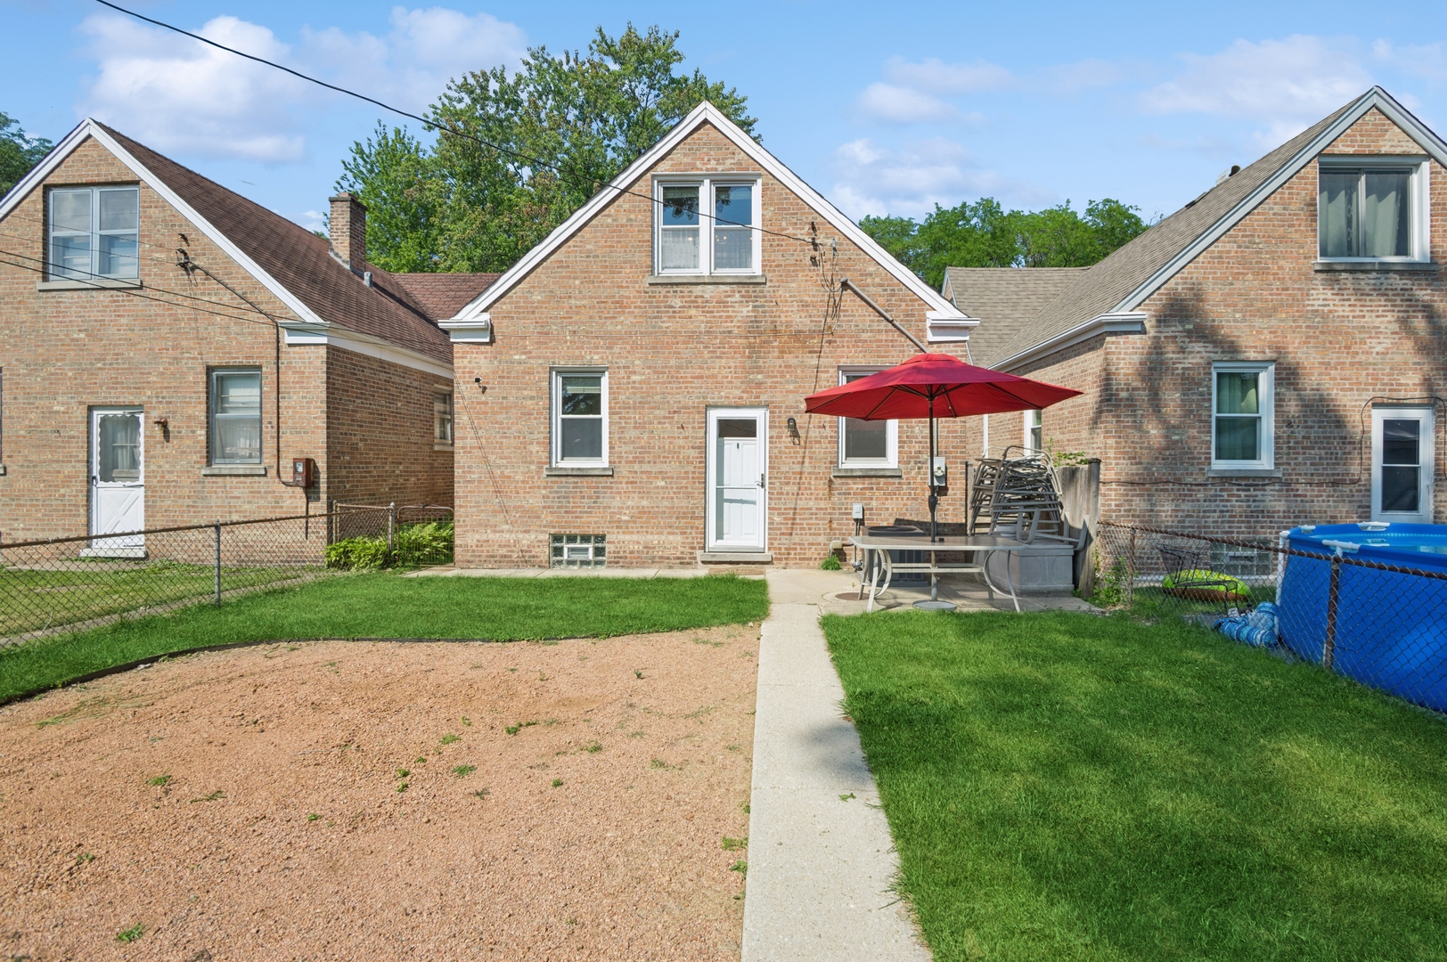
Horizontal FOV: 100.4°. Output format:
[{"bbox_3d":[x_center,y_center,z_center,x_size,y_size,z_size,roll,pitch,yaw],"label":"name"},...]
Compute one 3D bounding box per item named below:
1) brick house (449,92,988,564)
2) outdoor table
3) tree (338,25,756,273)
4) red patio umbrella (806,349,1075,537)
[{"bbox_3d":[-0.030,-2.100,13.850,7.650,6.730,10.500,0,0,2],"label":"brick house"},{"bbox_3d":[2.180,0.980,6.280,1.730,0.690,1.050,0,0,2],"label":"outdoor table"},{"bbox_3d":[-7.200,-8.500,24.500,16.500,19.600,15.500,0,0,2],"label":"tree"},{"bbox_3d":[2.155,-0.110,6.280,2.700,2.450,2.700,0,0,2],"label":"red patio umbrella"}]

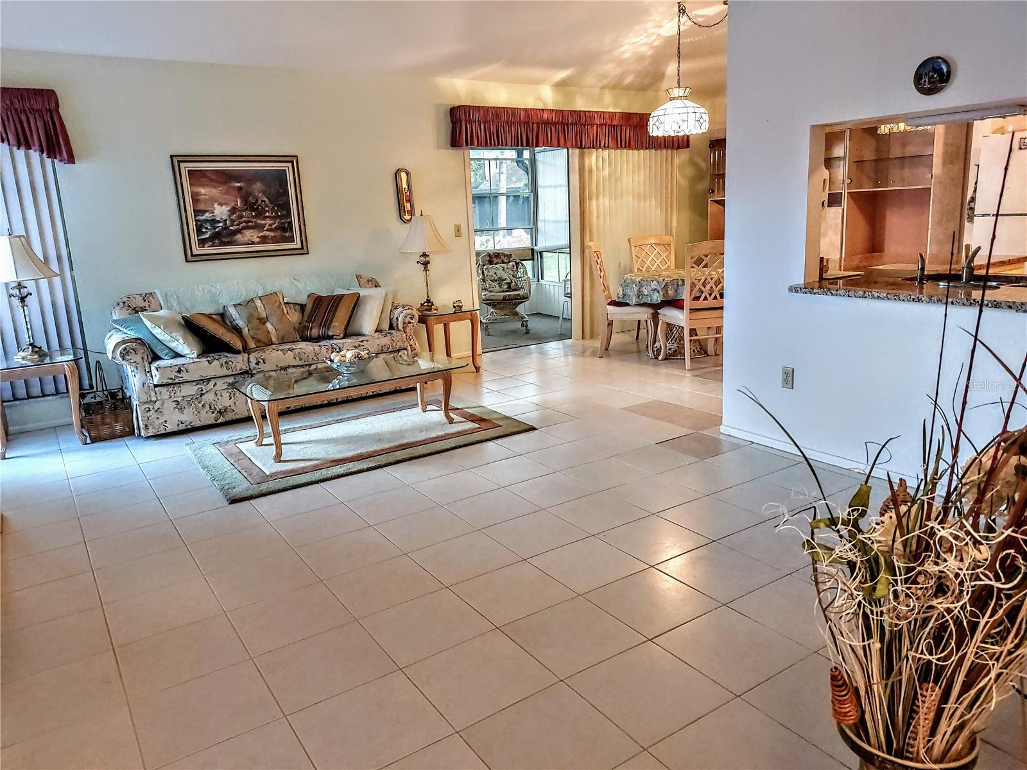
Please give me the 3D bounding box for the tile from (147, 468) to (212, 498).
[{"bbox_3d":[-1.687,0.510,3.748,0.335,0.010,0.335,-11,15,-33],"label":"tile"}]

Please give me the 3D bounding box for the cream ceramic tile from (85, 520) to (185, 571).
[{"bbox_3d":[-1.594,0.673,3.022,0.335,0.010,0.335,-11,15,-33],"label":"cream ceramic tile"}]

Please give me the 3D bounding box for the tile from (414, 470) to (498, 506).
[{"bbox_3d":[-0.274,0.506,3.517,0.336,0.010,0.336,-11,16,-33],"label":"tile"}]

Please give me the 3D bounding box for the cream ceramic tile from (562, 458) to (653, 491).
[{"bbox_3d":[0.475,0.454,3.618,0.333,0.010,0.333,-11,16,-33],"label":"cream ceramic tile"}]

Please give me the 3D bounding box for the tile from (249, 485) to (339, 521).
[{"bbox_3d":[-1.048,0.563,3.407,0.333,0.010,0.333,-11,16,-33],"label":"tile"}]

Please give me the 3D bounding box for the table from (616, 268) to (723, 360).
[{"bbox_3d":[1.500,-0.641,6.367,1.078,0.725,1.078,-2,13,1],"label":"table"}]

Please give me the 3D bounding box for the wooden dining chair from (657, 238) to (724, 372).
[{"bbox_3d":[1.529,-0.689,5.919,0.478,1.021,0.546,-5,13,-10],"label":"wooden dining chair"}]

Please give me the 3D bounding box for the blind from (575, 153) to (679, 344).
[{"bbox_3d":[1.226,-1.560,7.420,1.387,1.990,0.080,-11,16,-33],"label":"blind"}]

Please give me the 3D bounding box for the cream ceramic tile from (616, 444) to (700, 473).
[{"bbox_3d":[0.765,0.396,3.812,0.333,0.010,0.333,-11,16,-33],"label":"cream ceramic tile"}]

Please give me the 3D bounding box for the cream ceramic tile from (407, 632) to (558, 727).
[{"bbox_3d":[-0.095,0.833,2.028,0.335,0.010,0.335,-11,15,-33],"label":"cream ceramic tile"}]

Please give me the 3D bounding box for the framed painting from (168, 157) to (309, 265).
[{"bbox_3d":[-2.070,-1.361,5.458,0.925,0.765,0.045,-11,16,-33],"label":"framed painting"}]

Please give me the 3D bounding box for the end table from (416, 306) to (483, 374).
[{"bbox_3d":[-0.653,-0.385,6.069,0.495,0.532,0.691,-11,16,-33],"label":"end table"}]

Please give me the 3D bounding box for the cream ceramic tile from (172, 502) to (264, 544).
[{"bbox_3d":[-1.299,0.609,3.158,0.333,0.010,0.330,-11,16,-33],"label":"cream ceramic tile"}]

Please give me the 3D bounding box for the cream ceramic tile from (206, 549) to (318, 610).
[{"bbox_3d":[-0.952,0.732,2.689,0.333,0.010,0.333,-11,16,-33],"label":"cream ceramic tile"}]

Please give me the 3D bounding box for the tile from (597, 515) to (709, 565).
[{"bbox_3d":[0.554,0.611,2.815,0.332,0.010,0.327,-11,16,-33],"label":"tile"}]

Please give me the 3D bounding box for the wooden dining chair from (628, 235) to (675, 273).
[{"bbox_3d":[1.506,-0.955,7.134,0.500,1.040,0.600,-5,13,-11],"label":"wooden dining chair"}]

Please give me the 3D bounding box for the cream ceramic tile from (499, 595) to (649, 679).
[{"bbox_3d":[0.180,0.772,2.196,0.332,0.010,0.327,-11,16,-33],"label":"cream ceramic tile"}]

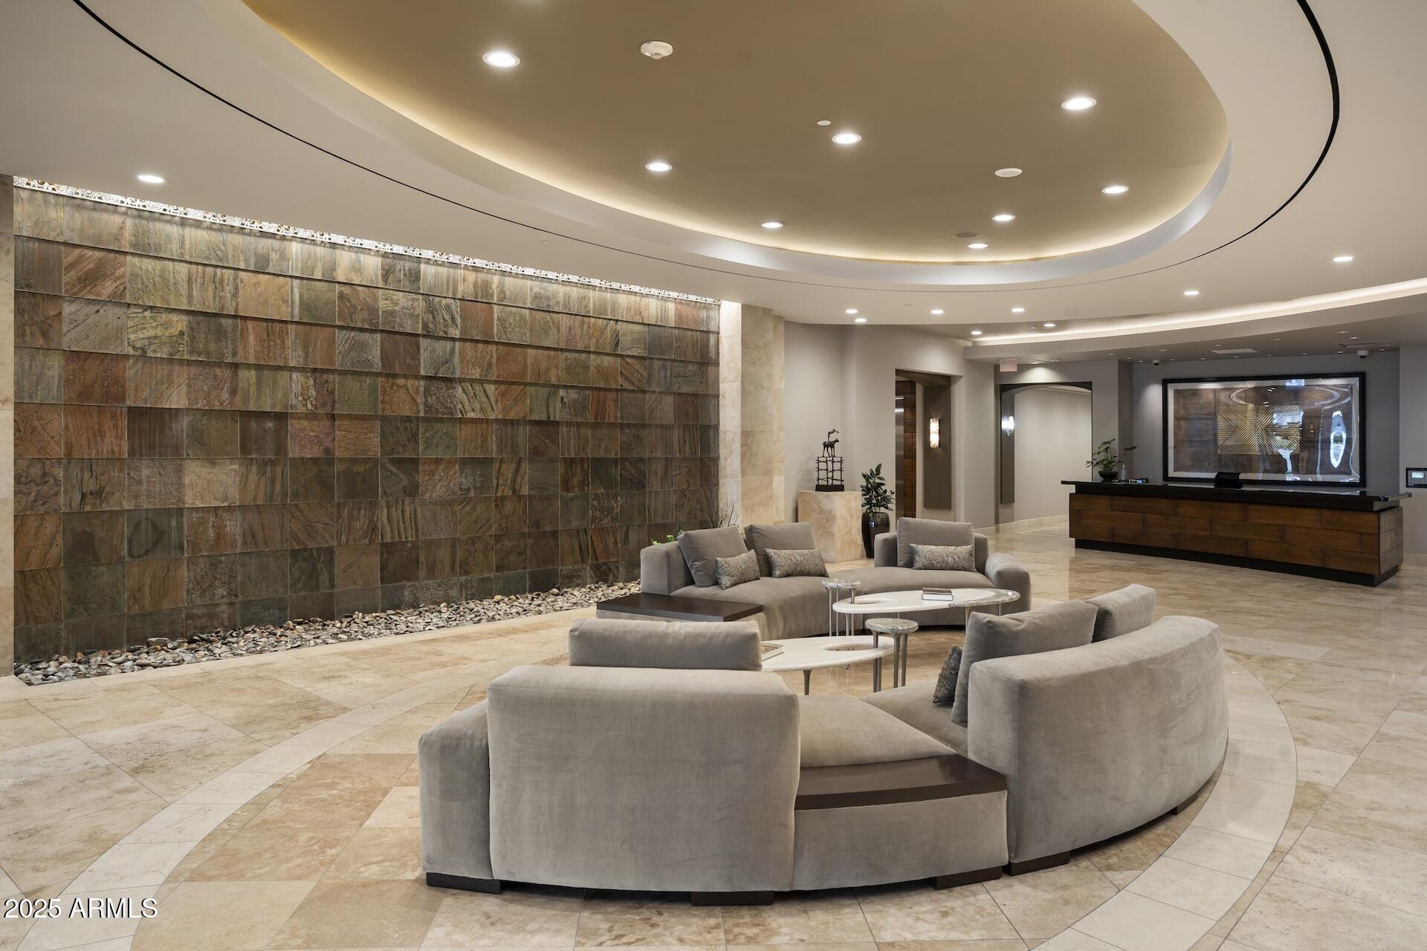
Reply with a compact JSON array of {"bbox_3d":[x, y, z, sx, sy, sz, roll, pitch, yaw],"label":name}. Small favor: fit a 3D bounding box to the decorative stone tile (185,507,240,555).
[{"bbox_3d":[-4.008,0.444,7.622,0.020,0.395,0.400,2,2,44],"label":"decorative stone tile"}]

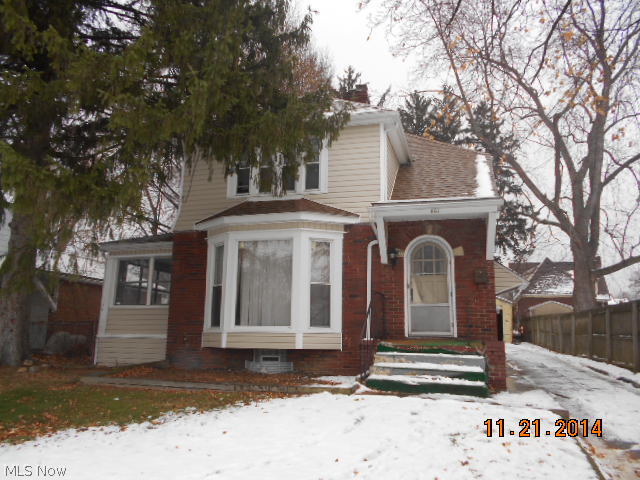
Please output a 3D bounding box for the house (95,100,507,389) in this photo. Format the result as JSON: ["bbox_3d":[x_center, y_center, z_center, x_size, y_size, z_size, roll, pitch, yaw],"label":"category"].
[{"bbox_3d":[-0.279,-0.304,14.518,10.300,8.000,9.500,-2,-11,16],"label":"house"}]

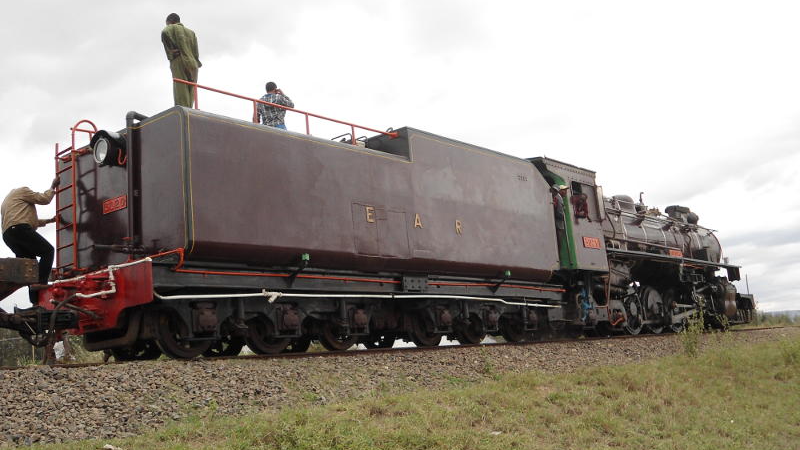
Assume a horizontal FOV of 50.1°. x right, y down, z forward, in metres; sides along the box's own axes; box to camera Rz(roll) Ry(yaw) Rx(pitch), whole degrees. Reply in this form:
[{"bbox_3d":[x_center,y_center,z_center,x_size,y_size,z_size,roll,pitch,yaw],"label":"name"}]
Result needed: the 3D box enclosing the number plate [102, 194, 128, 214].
[{"bbox_3d":[-3.567,-0.255,10.760,0.520,0.160,0.030,-13,-12,37],"label":"number plate"}]

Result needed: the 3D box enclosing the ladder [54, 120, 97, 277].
[{"bbox_3d":[-4.270,-0.373,11.315,0.440,2.050,0.380,-13,-12,37],"label":"ladder"}]

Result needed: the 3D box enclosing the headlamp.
[{"bbox_3d":[-3.688,-0.949,10.774,0.430,0.440,0.290,-13,-12,37],"label":"headlamp"}]

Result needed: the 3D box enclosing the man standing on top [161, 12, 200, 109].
[{"bbox_3d":[-2.934,-1.996,11.365,0.540,1.720,0.360,1,-12,-32],"label":"man standing on top"}]

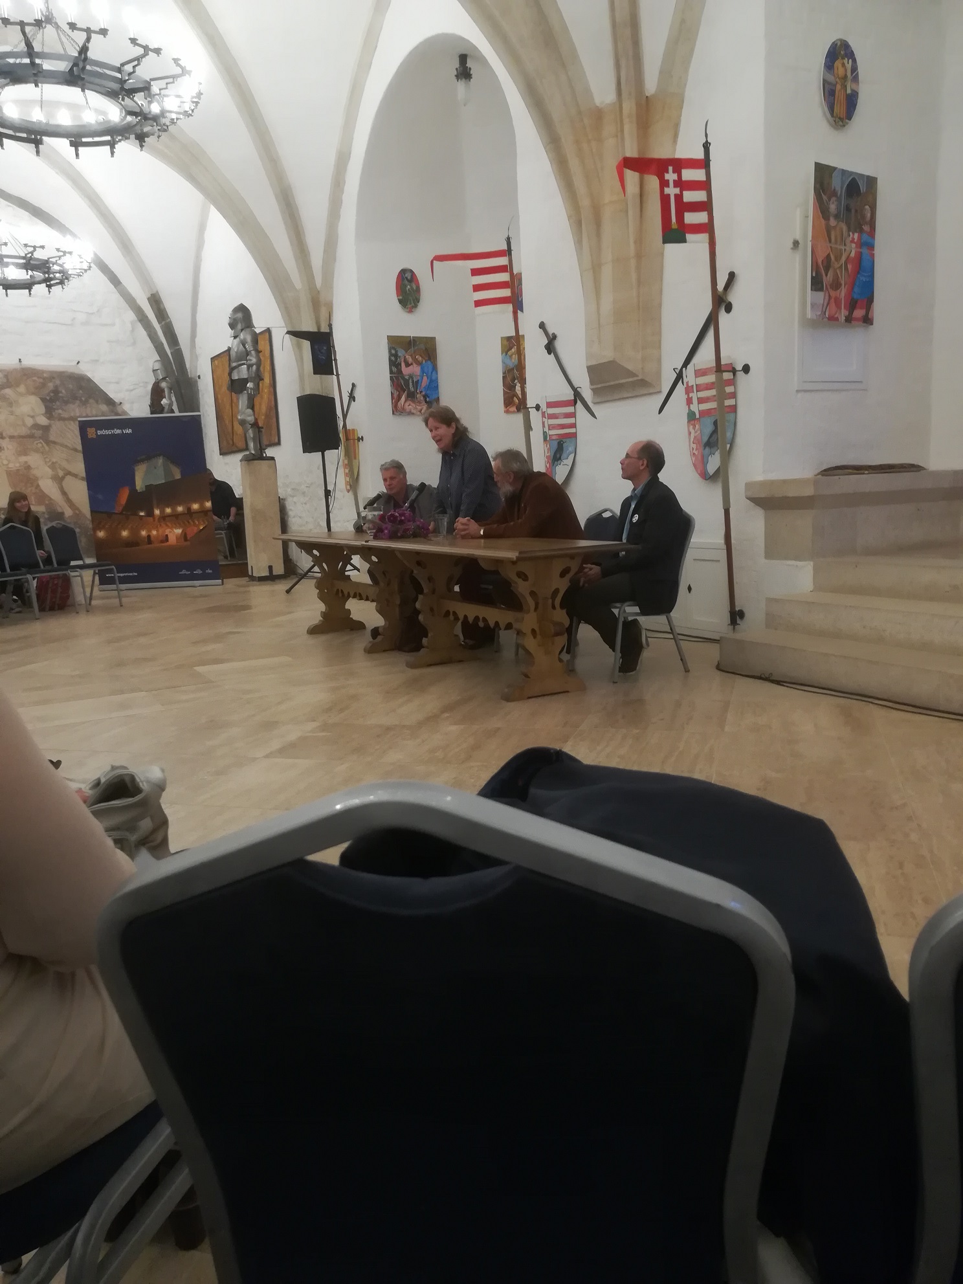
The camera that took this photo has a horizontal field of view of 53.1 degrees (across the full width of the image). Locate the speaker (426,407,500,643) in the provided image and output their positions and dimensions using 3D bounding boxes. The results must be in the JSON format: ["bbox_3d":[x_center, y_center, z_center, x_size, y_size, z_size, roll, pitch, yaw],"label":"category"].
[{"bbox_3d":[-0.120,-0.786,6.600,0.520,1.630,0.480,-10,12,-35],"label":"speaker"}]

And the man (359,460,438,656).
[{"bbox_3d":[-0.586,-0.630,7.000,0.560,1.300,0.750,2,11,28],"label":"man"}]

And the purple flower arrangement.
[{"bbox_3d":[-0.524,-0.770,6.300,0.400,0.180,0.280,-1,10,10],"label":"purple flower arrangement"}]

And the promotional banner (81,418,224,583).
[{"bbox_3d":[-3.889,-1.632,11.365,1.510,2.000,0.150,-3,10,-2],"label":"promotional banner"}]

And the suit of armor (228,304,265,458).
[{"bbox_3d":[-2.783,-3.098,11.434,0.420,1.760,0.570,-8,11,-29],"label":"suit of armor"}]

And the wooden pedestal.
[{"bbox_3d":[-2.662,-1.465,11.703,0.360,1.430,0.360,-8,11,-29],"label":"wooden pedestal"}]

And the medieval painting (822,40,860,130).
[{"bbox_3d":[2.160,-3.338,5.758,0.320,0.500,0.035,-9,12,-32],"label":"medieval painting"}]

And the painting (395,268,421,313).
[{"bbox_3d":[-0.857,-4.120,11.293,0.320,0.510,0.030,-8,11,-29],"label":"painting"}]

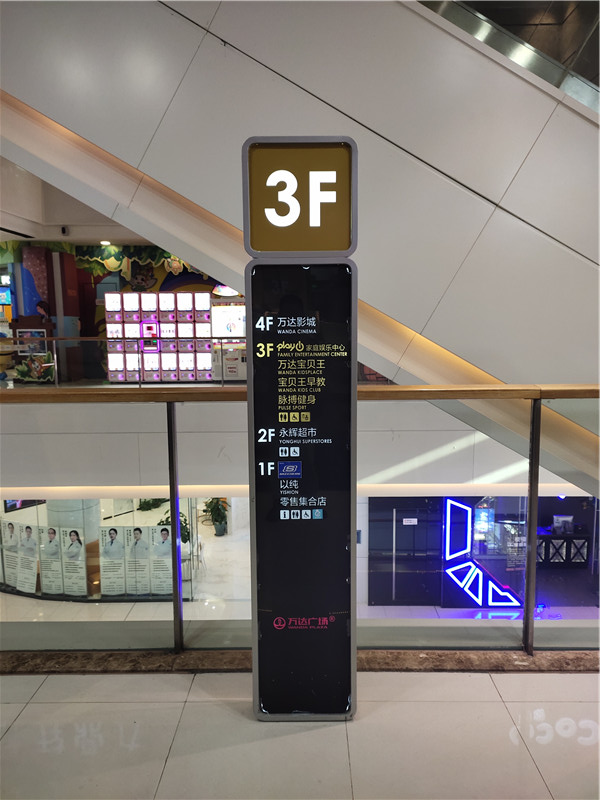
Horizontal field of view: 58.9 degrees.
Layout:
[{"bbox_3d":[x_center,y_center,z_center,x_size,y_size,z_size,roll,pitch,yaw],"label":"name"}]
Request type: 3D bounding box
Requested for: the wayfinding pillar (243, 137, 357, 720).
[{"bbox_3d":[0.008,0.165,1.871,0.376,2.022,0.130,-1,8,-1],"label":"wayfinding pillar"}]

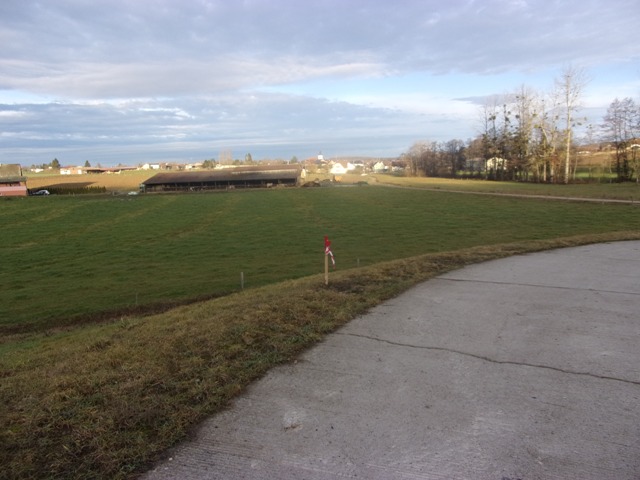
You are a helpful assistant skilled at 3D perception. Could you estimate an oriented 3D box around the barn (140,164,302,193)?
[{"bbox_3d":[-32.207,-21.439,161.797,50.000,6.300,25.000,-2,10,0],"label":"barn"}]

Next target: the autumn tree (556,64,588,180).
[{"bbox_3d":[55.987,-25.378,102.892,7.600,25.200,7.600,-2,10,0],"label":"autumn tree"}]

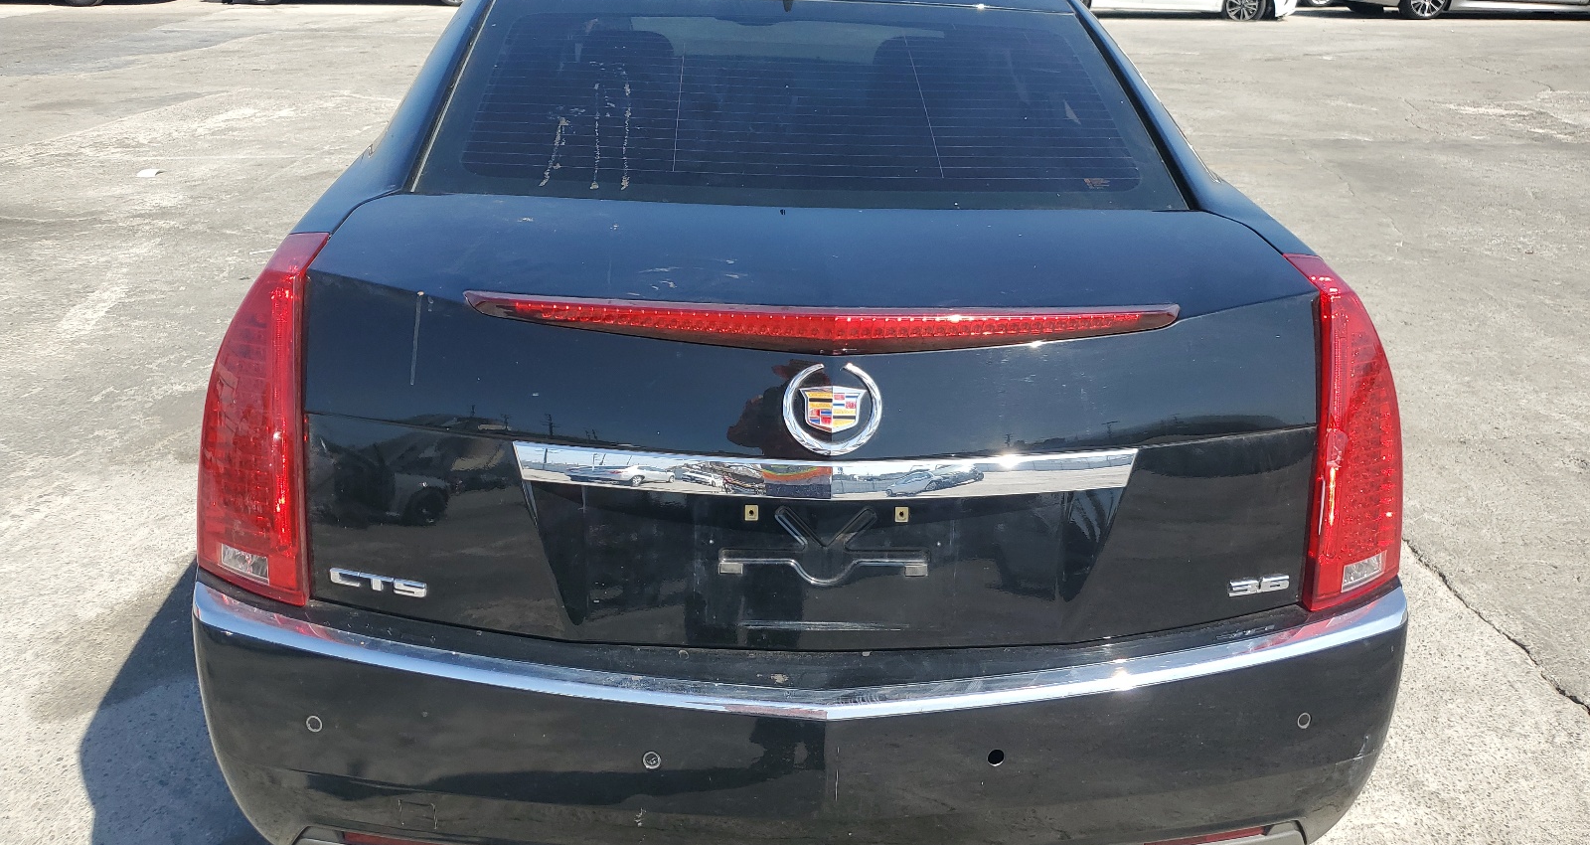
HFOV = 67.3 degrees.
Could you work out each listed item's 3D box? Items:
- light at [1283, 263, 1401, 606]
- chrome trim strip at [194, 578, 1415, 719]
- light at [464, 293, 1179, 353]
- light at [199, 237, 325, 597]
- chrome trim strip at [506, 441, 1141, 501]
[{"bbox_3d":[0.757,0.011,1.586,0.210,0.405,0.285,1,23,-4],"label":"light"},{"bbox_3d":[0.032,0.279,1.516,1.640,0.057,0.290,1,23,-4],"label":"chrome trim strip"},{"bbox_3d":[0.043,-0.114,1.406,0.864,0.043,0.090,1,23,-4],"label":"light"},{"bbox_3d":[-0.690,-0.006,1.494,0.210,0.405,0.285,1,23,-4],"label":"light"},{"bbox_3d":[0.042,0.059,1.401,0.736,0.054,0.057,1,23,-4],"label":"chrome trim strip"}]

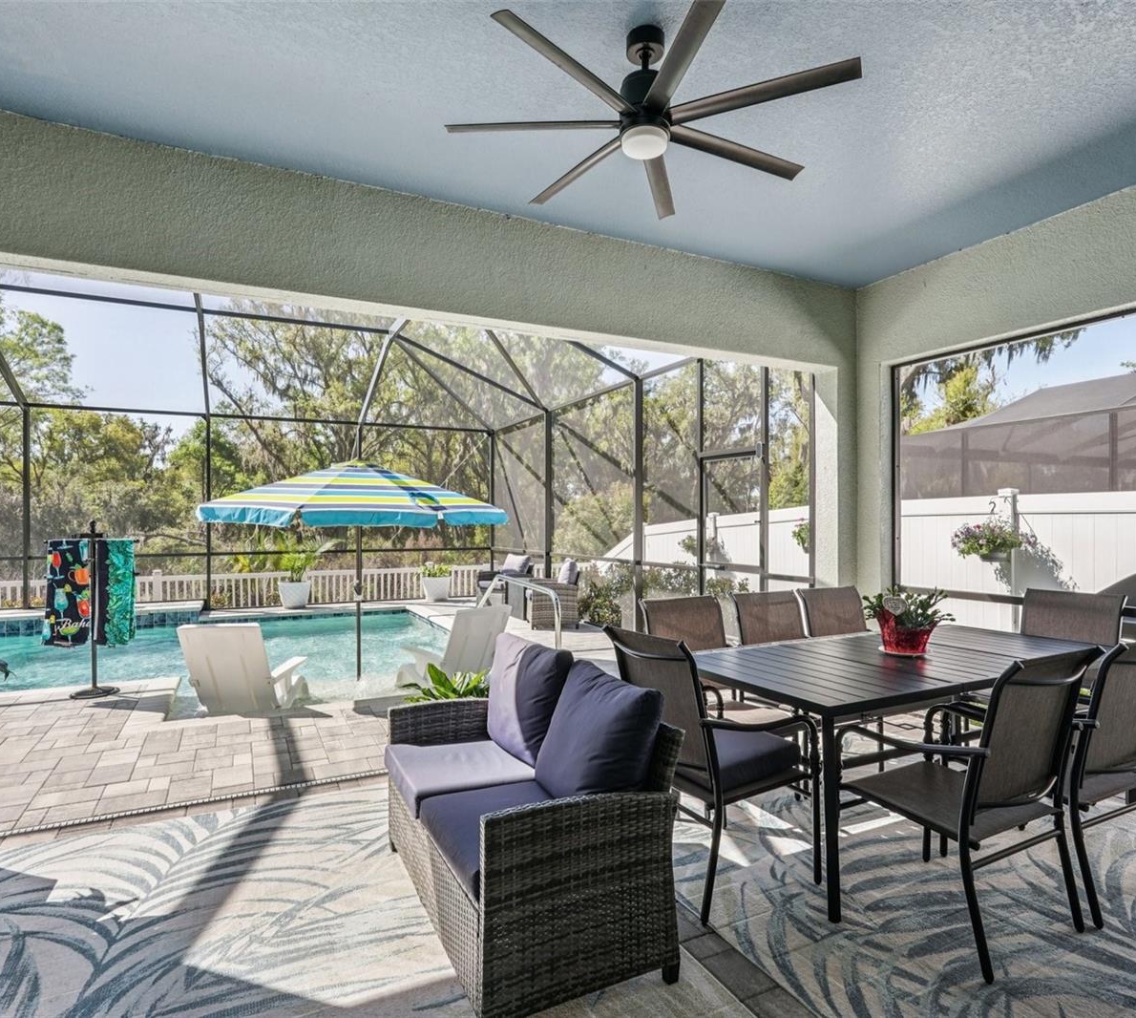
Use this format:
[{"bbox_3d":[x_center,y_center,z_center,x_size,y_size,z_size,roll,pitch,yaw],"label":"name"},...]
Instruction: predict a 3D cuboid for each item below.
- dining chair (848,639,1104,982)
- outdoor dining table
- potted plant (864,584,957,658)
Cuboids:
[{"bbox_3d":[1.377,0.936,2.377,0.570,0.950,0.660,0,-1,-27],"label":"dining chair"},{"bbox_3d":[1.617,1.054,3.211,2.135,0.735,0.943,0,-1,-27],"label":"outdoor dining table"},{"bbox_3d":[1.630,0.522,3.256,0.380,0.330,0.360,0,-1,-27],"label":"potted plant"}]

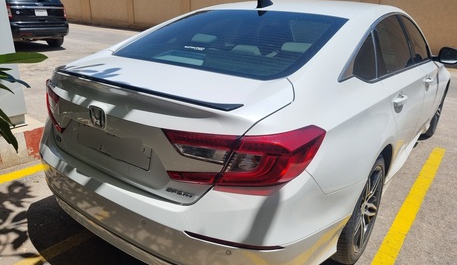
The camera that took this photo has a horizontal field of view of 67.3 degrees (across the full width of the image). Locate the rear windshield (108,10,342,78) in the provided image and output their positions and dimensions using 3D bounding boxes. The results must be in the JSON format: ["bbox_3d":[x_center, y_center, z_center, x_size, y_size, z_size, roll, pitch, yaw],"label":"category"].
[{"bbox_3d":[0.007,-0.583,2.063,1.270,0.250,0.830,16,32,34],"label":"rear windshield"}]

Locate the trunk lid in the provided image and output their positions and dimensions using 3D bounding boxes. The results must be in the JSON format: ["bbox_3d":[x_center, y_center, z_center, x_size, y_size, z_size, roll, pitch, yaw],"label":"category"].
[{"bbox_3d":[-0.394,-0.084,1.692,1.330,0.470,0.560,16,23,34],"label":"trunk lid"}]

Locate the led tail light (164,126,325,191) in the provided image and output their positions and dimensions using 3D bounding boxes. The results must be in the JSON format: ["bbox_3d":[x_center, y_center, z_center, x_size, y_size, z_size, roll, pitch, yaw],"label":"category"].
[{"bbox_3d":[0.050,0.084,1.294,0.520,0.245,0.360,16,23,34],"label":"led tail light"}]

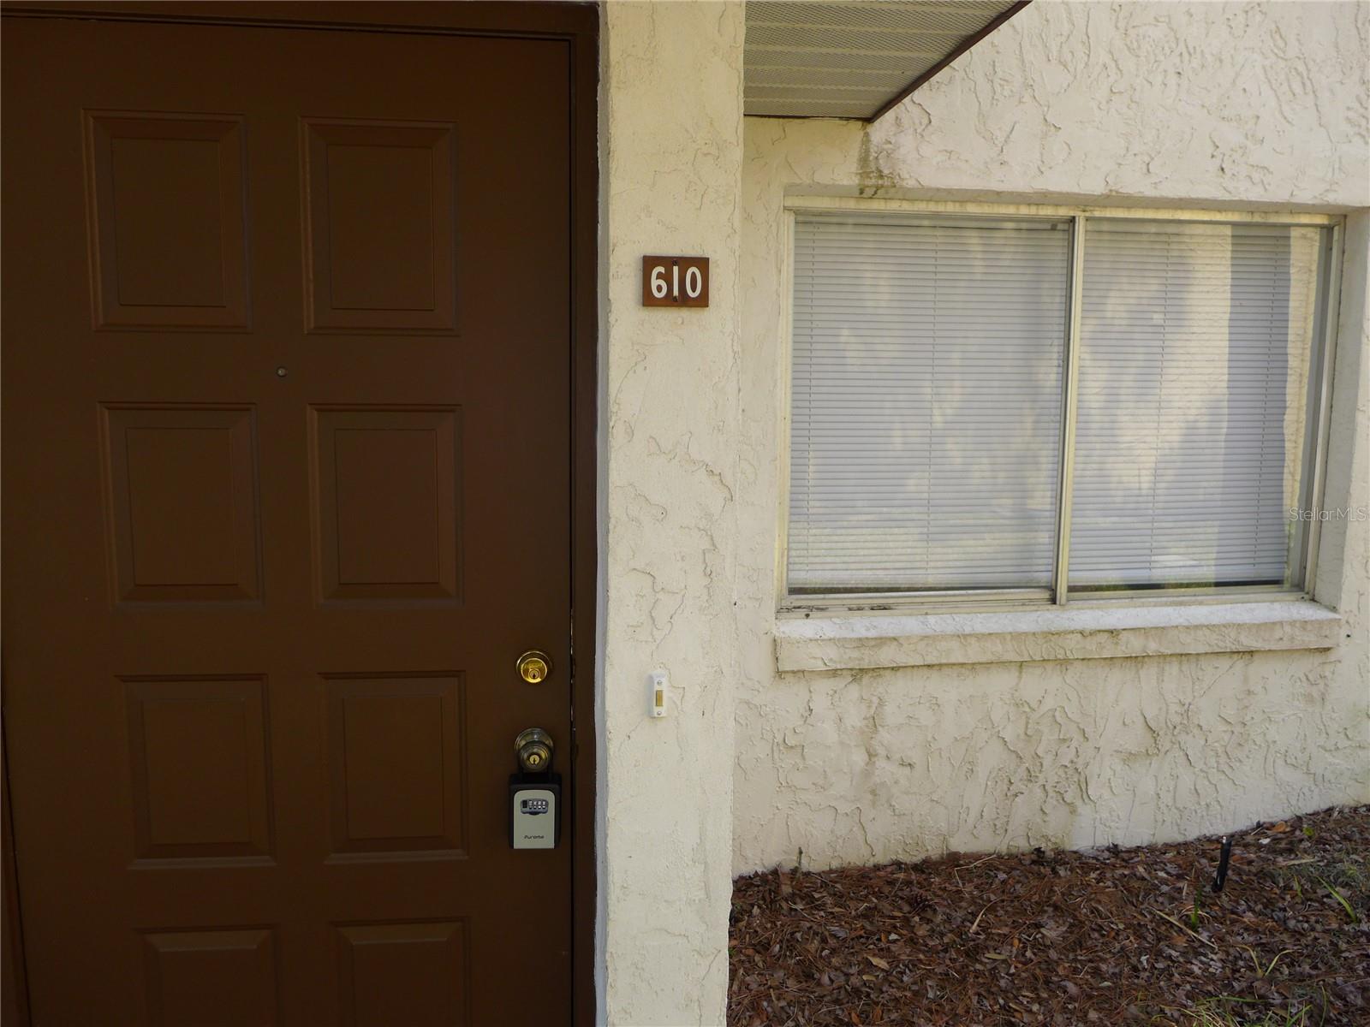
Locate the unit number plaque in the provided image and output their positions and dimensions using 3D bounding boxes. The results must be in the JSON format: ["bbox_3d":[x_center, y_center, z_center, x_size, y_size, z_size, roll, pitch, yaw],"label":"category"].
[{"bbox_3d":[-0.014,-0.352,1.447,0.100,0.075,0.012,0,7,-7],"label":"unit number plaque"}]

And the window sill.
[{"bbox_3d":[1.155,0.374,2.927,1.815,0.124,0.130,0,7,-7],"label":"window sill"}]

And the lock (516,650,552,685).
[{"bbox_3d":[-0.254,0.263,1.607,0.060,0.060,0.022,0,7,-7],"label":"lock"}]

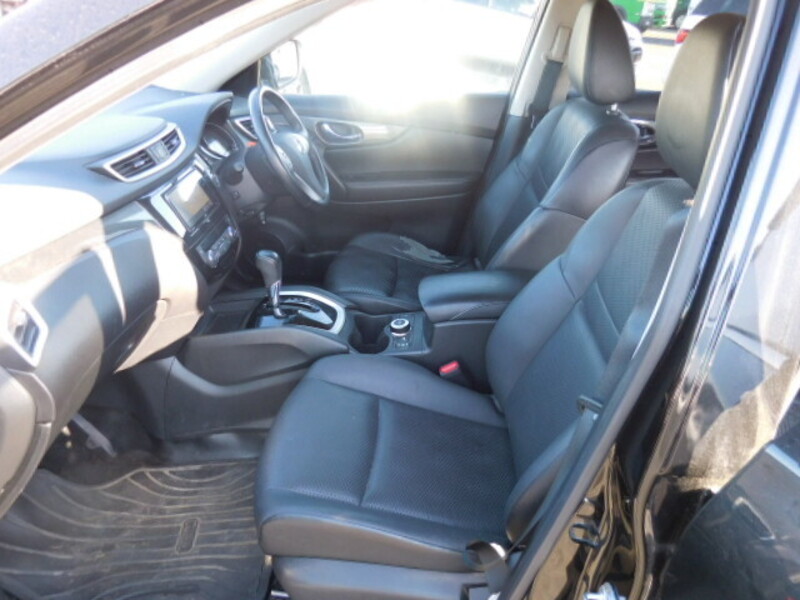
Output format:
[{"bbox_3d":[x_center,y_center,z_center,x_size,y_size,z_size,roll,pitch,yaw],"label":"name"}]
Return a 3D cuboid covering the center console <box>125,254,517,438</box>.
[{"bbox_3d":[-0.143,0.115,1.539,1.040,0.465,0.293,1,30,1],"label":"center console"}]

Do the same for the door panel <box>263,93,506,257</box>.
[{"bbox_3d":[-0.102,-0.398,2.071,0.939,0.646,0.121,1,30,1],"label":"door panel"}]

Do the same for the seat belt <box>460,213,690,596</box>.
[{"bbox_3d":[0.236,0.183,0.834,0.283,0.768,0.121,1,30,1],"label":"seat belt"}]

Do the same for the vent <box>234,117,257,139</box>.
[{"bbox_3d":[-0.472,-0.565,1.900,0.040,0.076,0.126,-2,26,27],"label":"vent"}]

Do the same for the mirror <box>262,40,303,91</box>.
[{"bbox_3d":[-0.446,-0.852,2.097,0.131,0.172,0.232,6,30,10],"label":"mirror"}]

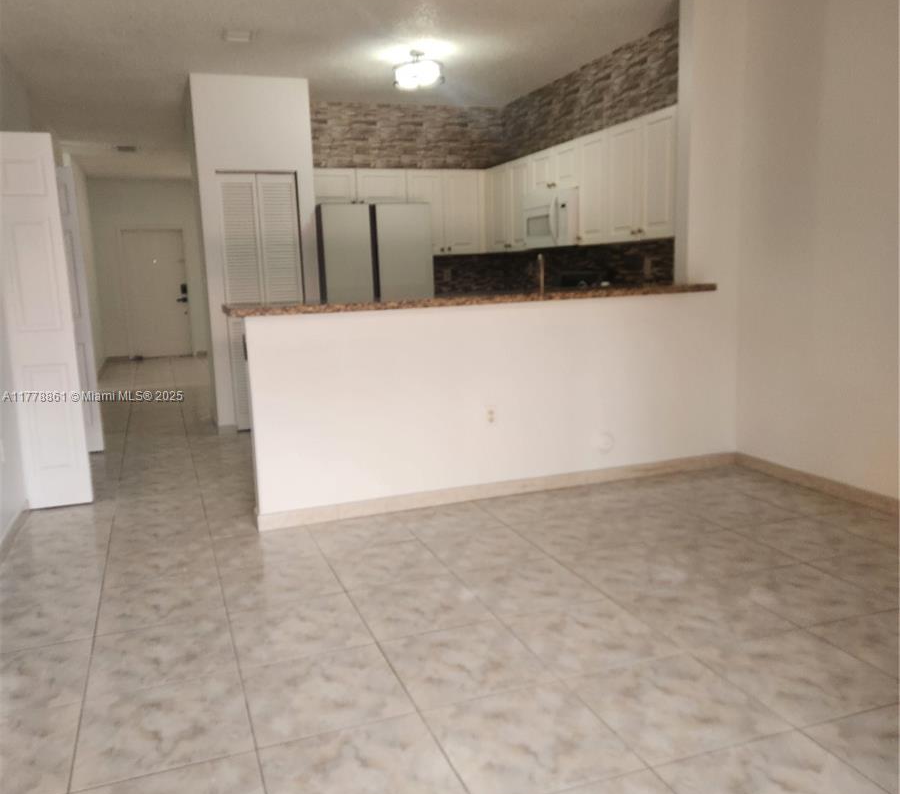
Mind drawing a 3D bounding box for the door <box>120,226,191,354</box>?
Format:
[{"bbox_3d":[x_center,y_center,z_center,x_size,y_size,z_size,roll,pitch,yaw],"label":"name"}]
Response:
[{"bbox_3d":[-4.661,-1.662,12.703,0.915,2.030,0.060,-5,10,-20],"label":"door"}]

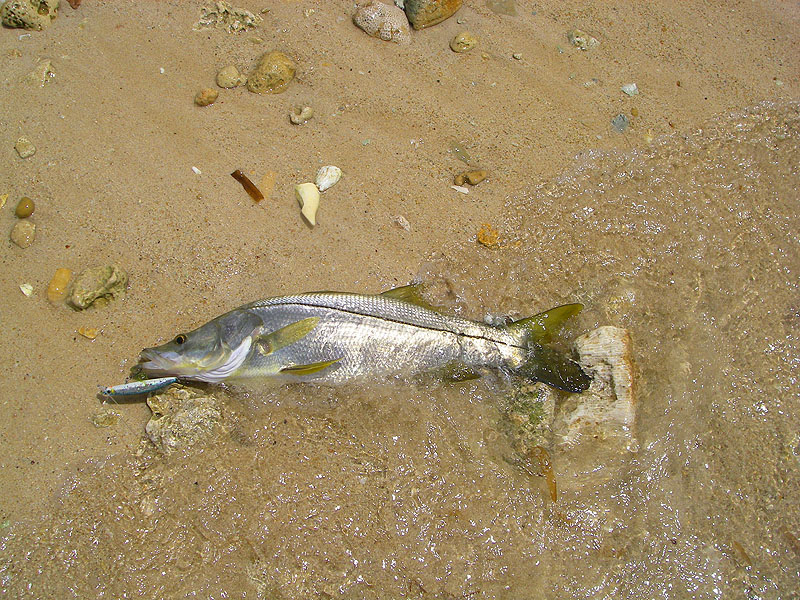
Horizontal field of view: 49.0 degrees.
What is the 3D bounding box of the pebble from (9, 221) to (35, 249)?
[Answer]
[{"bbox_3d":[-0.607,-0.105,1.411,0.035,0.030,0.049,5,65,2],"label":"pebble"}]

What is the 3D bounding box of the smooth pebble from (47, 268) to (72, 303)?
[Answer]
[{"bbox_3d":[-0.525,-0.022,1.354,0.029,0.017,0.056,4,65,2],"label":"smooth pebble"}]

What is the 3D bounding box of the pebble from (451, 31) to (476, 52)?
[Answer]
[{"bbox_3d":[0.112,-0.455,1.552,0.046,0.027,0.039,-18,66,-8],"label":"pebble"}]

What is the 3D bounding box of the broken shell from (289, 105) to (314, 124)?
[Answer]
[{"bbox_3d":[-0.176,-0.330,1.571,0.043,0.020,0.034,0,64,0],"label":"broken shell"}]

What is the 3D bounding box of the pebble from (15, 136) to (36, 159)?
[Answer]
[{"bbox_3d":[-0.624,-0.254,1.463,0.029,0.014,0.044,-29,68,-13],"label":"pebble"}]

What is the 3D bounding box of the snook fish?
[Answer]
[{"bbox_3d":[-0.058,0.051,1.348,0.694,0.085,0.171,0,64,0],"label":"snook fish"}]

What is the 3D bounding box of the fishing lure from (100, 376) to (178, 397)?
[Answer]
[{"bbox_3d":[-0.393,0.131,1.328,0.117,0.020,0.021,-10,64,-5],"label":"fishing lure"}]

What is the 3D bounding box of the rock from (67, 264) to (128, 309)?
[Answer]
[{"bbox_3d":[-0.485,-0.023,1.408,0.098,0.050,0.063,-7,64,-3],"label":"rock"}]

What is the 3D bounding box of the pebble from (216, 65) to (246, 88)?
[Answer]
[{"bbox_3d":[-0.308,-0.409,1.604,0.056,0.033,0.047,0,64,0],"label":"pebble"}]

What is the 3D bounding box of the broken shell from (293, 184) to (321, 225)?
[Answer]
[{"bbox_3d":[-0.150,-0.163,1.492,0.036,0.014,0.083,-14,65,-7],"label":"broken shell"}]

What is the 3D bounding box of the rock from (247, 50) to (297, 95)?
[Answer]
[{"bbox_3d":[-0.222,-0.393,1.515,0.070,0.048,0.088,40,71,17],"label":"rock"}]

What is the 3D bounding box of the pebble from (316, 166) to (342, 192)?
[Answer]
[{"bbox_3d":[-0.117,-0.197,1.435,0.034,0.015,0.049,24,67,11],"label":"pebble"}]

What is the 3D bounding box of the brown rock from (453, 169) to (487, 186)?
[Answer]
[{"bbox_3d":[0.118,-0.203,1.465,0.049,0.018,0.022,-18,65,-9],"label":"brown rock"}]

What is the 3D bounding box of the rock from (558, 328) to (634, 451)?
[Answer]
[{"bbox_3d":[0.293,0.129,1.324,0.123,0.075,0.180,0,64,0],"label":"rock"}]

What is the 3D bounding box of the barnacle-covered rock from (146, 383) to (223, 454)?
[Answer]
[{"bbox_3d":[-0.323,0.177,1.309,0.119,0.060,0.097,0,64,0],"label":"barnacle-covered rock"}]

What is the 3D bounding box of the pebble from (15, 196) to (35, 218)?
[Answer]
[{"bbox_3d":[-0.602,-0.148,1.409,0.028,0.022,0.037,5,65,2],"label":"pebble"}]

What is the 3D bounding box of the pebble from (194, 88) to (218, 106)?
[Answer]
[{"bbox_3d":[-0.337,-0.352,1.529,0.043,0.025,0.030,-26,68,-11],"label":"pebble"}]

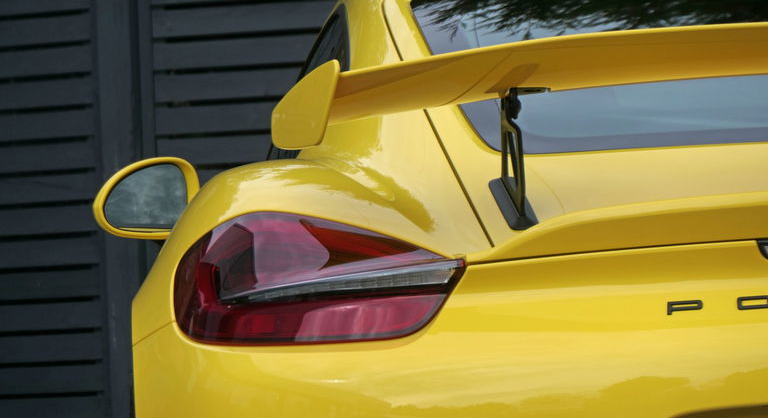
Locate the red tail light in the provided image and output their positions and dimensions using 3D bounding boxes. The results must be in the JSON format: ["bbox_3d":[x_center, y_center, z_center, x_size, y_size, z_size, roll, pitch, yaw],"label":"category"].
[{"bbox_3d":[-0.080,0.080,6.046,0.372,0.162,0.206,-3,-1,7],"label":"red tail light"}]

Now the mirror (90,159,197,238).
[{"bbox_3d":[-0.385,-0.016,8.360,0.192,0.143,0.133,-3,-1,-4],"label":"mirror"}]

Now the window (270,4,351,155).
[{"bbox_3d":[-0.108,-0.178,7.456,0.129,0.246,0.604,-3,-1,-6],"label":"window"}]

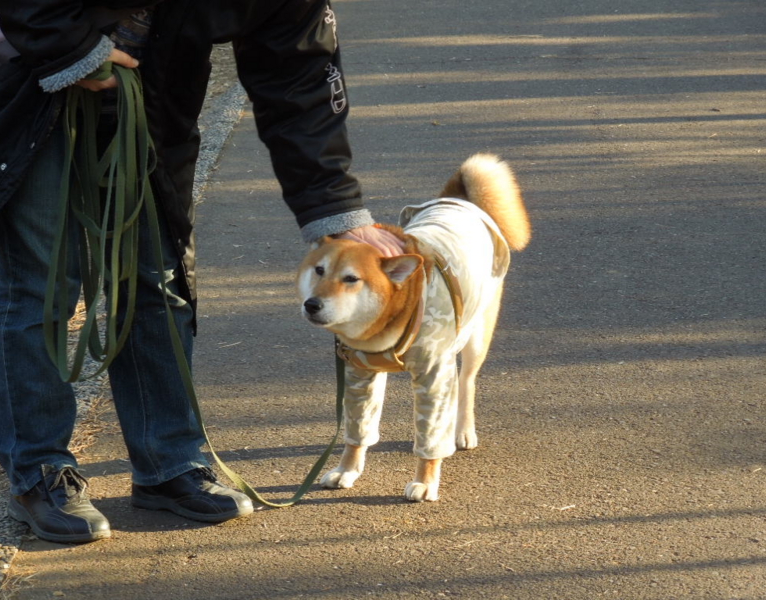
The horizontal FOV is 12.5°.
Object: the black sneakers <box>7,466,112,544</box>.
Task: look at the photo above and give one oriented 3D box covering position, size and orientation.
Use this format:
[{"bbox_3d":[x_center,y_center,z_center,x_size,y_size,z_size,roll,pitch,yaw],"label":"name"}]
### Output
[{"bbox_3d":[-0.604,0.373,6.483,0.100,0.115,0.272,-8,12,-41],"label":"black sneakers"}]

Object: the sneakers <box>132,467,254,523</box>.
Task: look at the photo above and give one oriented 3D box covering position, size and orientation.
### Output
[{"bbox_3d":[-0.362,0.352,6.647,0.272,0.110,0.100,5,11,31],"label":"sneakers"}]

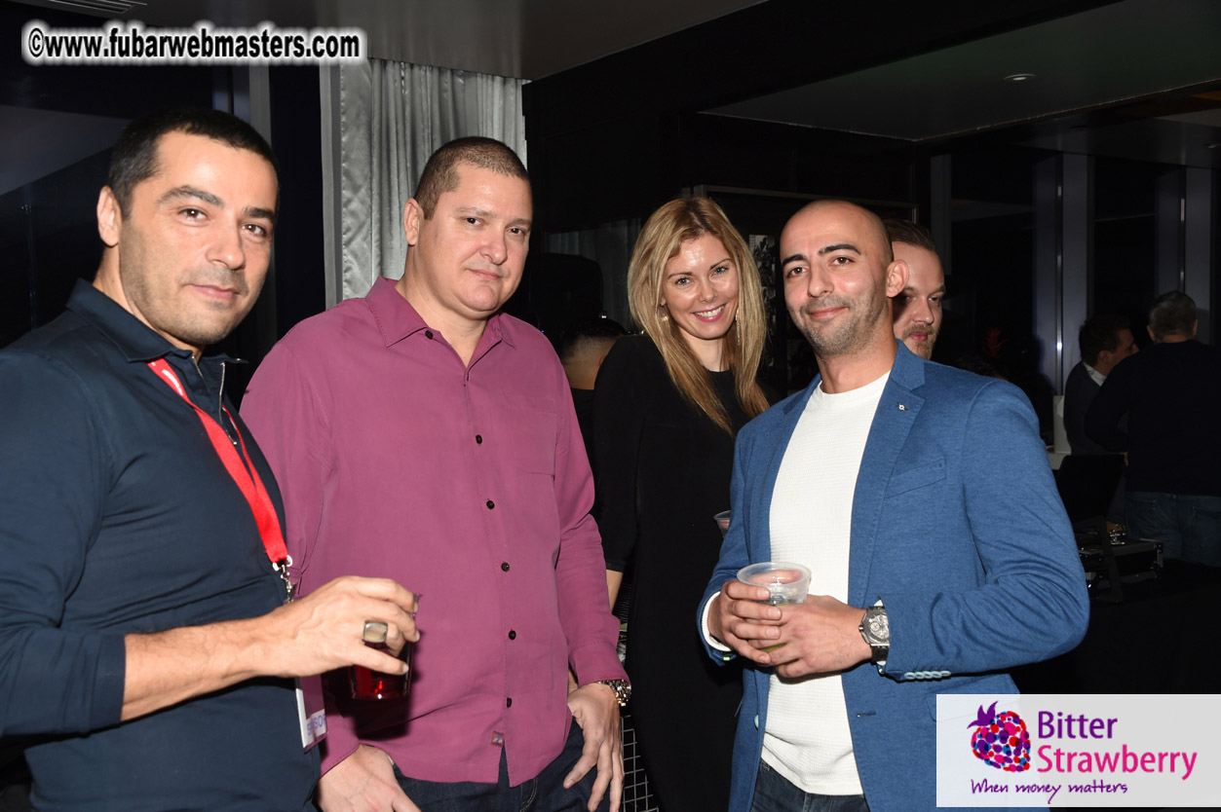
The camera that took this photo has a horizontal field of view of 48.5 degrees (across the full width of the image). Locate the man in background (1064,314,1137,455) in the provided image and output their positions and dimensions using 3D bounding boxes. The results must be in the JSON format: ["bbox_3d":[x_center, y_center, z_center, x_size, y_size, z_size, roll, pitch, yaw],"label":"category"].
[{"bbox_3d":[1.953,0.486,5.231,0.430,1.680,0.500,0,3,12],"label":"man in background"}]

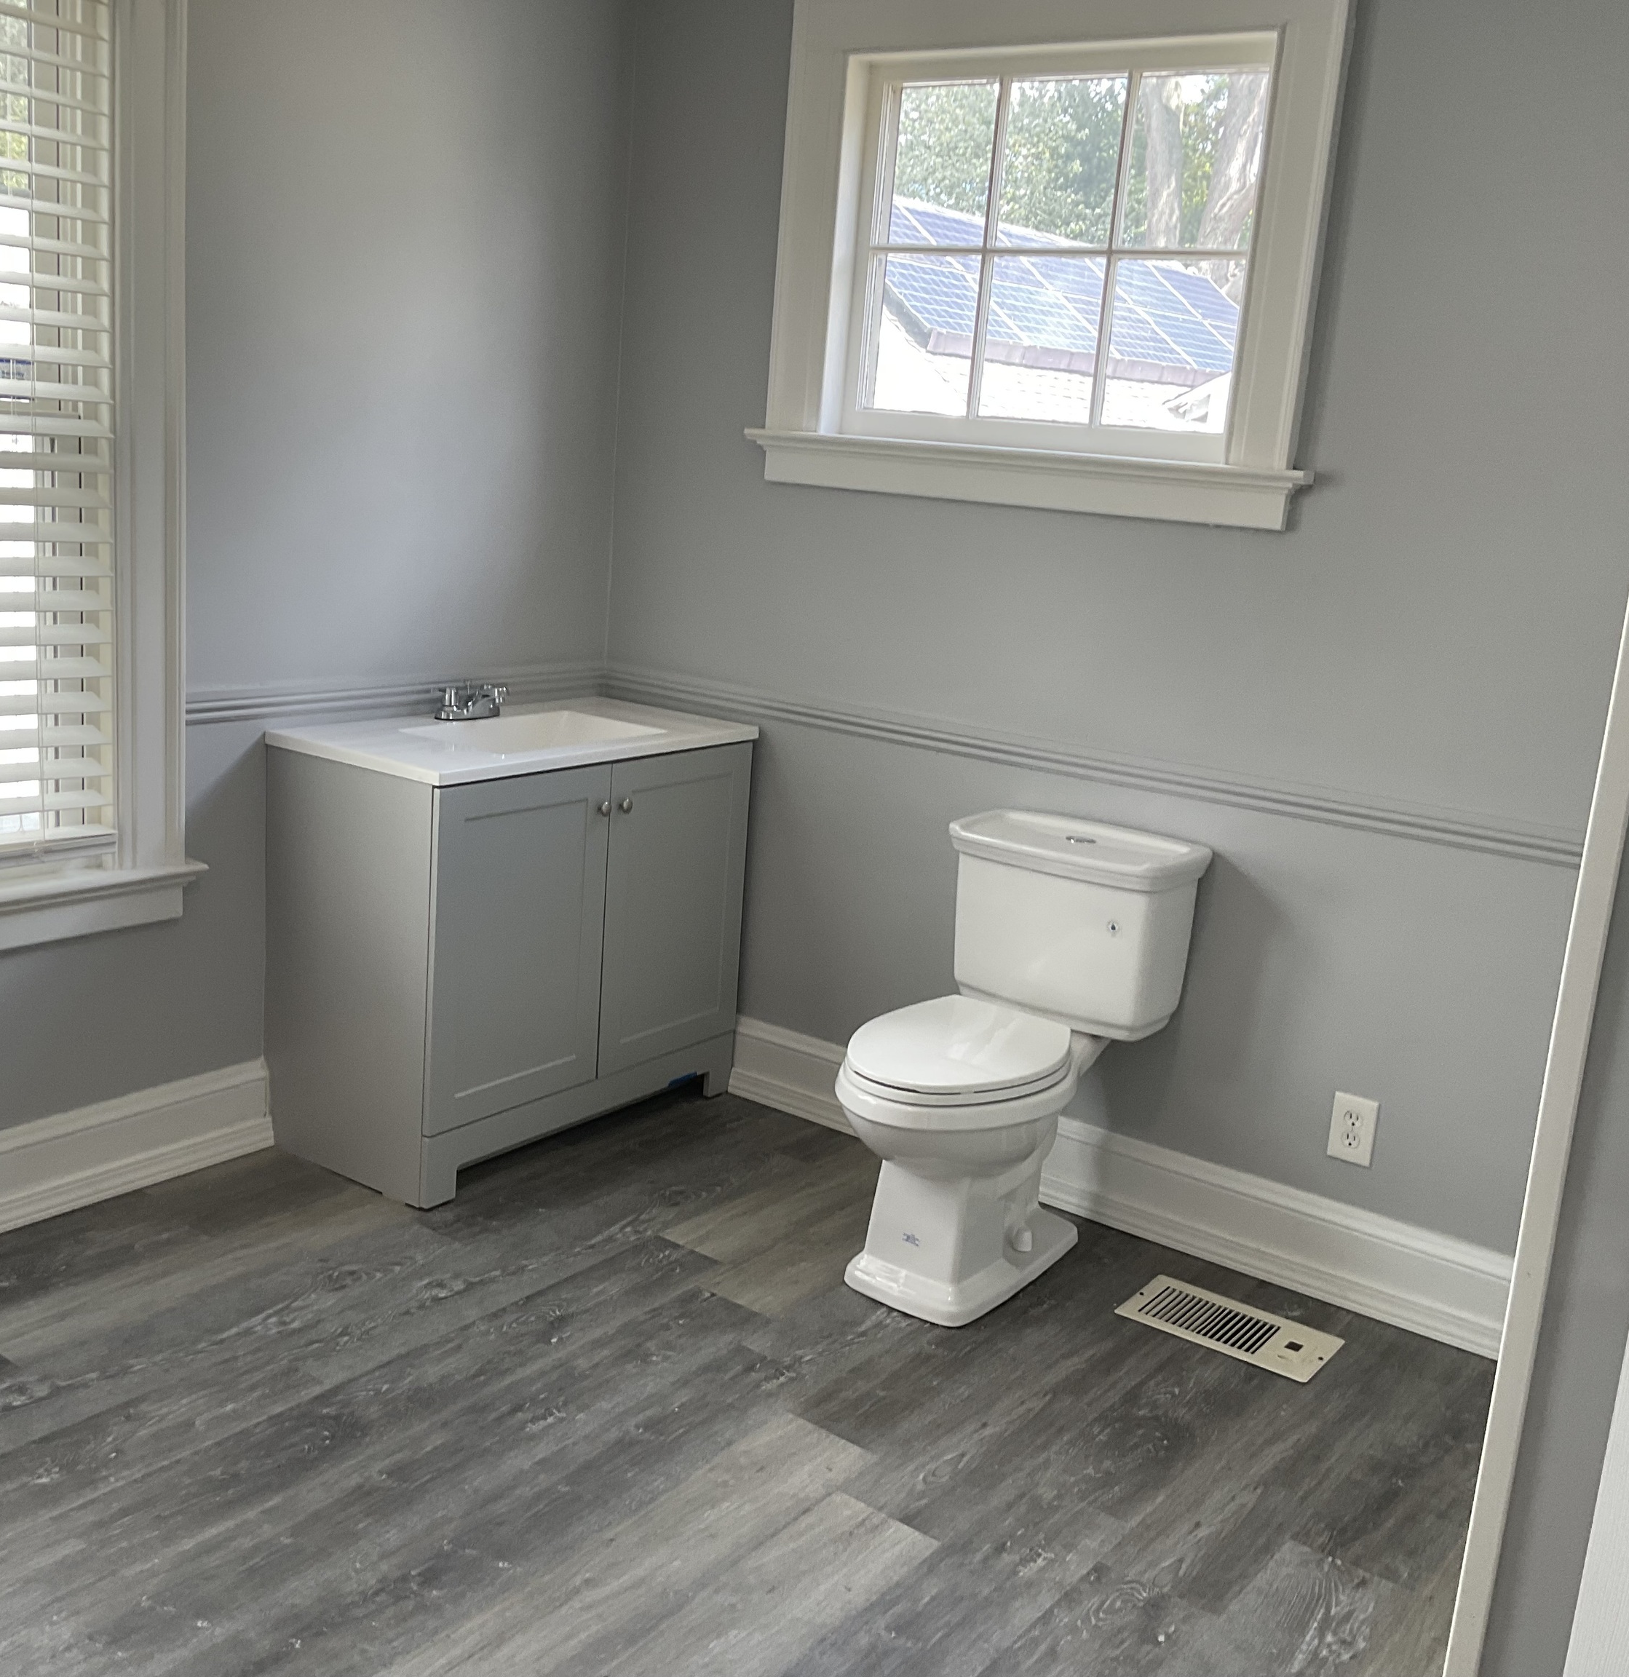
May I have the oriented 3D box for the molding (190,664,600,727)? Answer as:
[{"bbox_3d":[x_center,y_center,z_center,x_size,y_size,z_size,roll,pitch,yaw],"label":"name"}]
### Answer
[{"bbox_3d":[-0.816,-0.306,3.872,0.022,0.062,1.120,13,16,35],"label":"molding"}]

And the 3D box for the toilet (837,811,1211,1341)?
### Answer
[{"bbox_3d":[0.318,0.407,3.368,0.435,0.776,0.710,13,16,35],"label":"toilet"}]

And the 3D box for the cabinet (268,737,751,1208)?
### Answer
[{"bbox_3d":[-0.618,0.196,3.914,0.475,0.810,0.917,13,16,35],"label":"cabinet"}]

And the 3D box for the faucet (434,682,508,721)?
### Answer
[{"bbox_3d":[-0.696,-0.289,3.920,0.135,0.077,0.195,13,16,35],"label":"faucet"}]

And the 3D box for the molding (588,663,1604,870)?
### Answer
[{"bbox_3d":[0.382,-0.180,3.687,2.190,0.064,0.022,13,16,35],"label":"molding"}]

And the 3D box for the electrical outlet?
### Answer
[{"bbox_3d":[0.971,0.524,3.371,0.079,0.122,0.008,13,16,35],"label":"electrical outlet"}]

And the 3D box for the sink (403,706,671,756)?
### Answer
[{"bbox_3d":[-0.571,-0.156,3.836,0.290,0.125,0.485,13,16,35],"label":"sink"}]

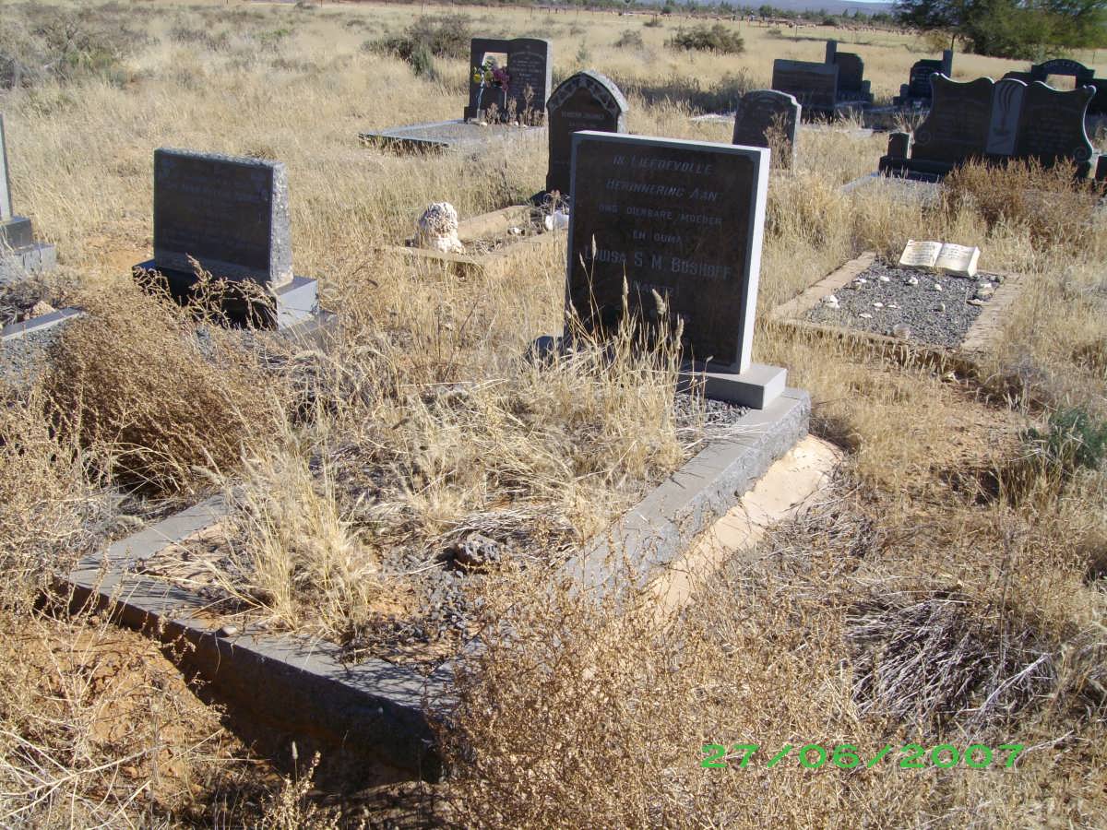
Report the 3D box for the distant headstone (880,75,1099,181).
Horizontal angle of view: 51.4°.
[{"bbox_3d":[3.784,-2.418,9.819,1.770,0.900,0.280,14,22,26],"label":"distant headstone"}]

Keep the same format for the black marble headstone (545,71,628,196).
[{"bbox_3d":[0.219,-1.817,7.478,0.490,0.820,0.130,13,22,24],"label":"black marble headstone"}]

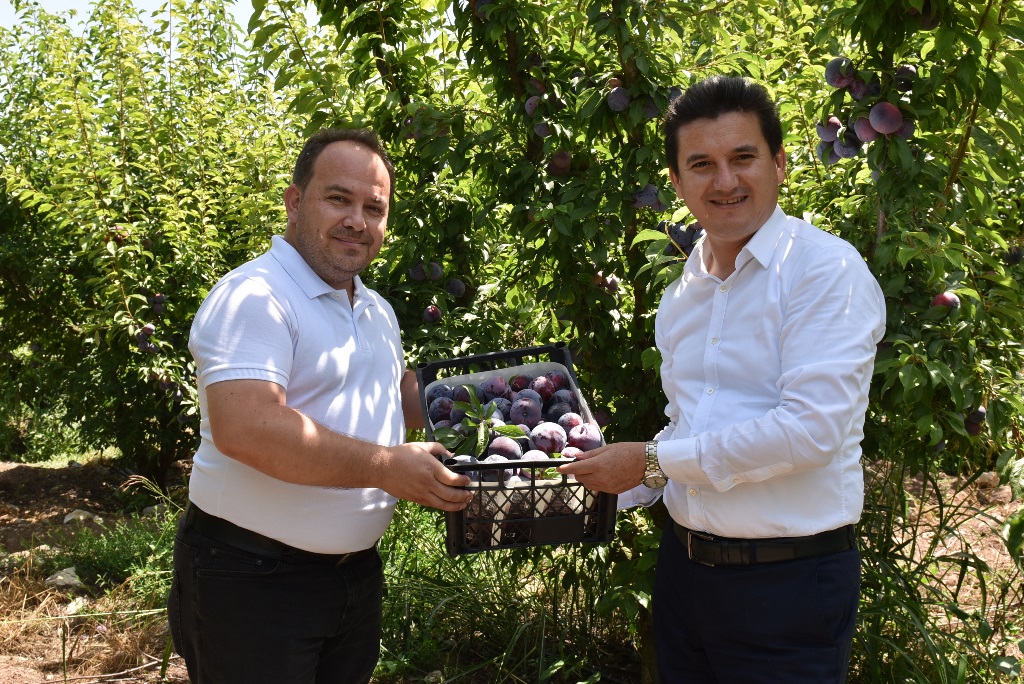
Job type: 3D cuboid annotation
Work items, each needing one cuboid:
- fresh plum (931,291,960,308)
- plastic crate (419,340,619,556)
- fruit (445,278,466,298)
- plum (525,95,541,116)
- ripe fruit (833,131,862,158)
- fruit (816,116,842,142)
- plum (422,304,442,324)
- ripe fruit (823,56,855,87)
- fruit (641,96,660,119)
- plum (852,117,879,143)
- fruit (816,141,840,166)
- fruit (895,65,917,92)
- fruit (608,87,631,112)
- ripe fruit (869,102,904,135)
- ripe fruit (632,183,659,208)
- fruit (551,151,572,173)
[{"bbox_3d":[0.804,-0.068,1.900,0.054,0.053,0.054,0,8,0],"label":"fresh plum"},{"bbox_3d":[0.000,0.172,1.730,0.264,0.165,0.354,-4,27,-10],"label":"plastic crate"},{"bbox_3d":[-0.153,-0.148,2.780,0.053,0.052,0.053,0,8,0],"label":"fruit"},{"bbox_3d":[0.056,-0.590,2.570,0.053,0.053,0.053,0,3,0],"label":"plum"},{"bbox_3d":[0.619,-0.362,1.890,0.051,0.050,0.051,0,8,0],"label":"ripe fruit"},{"bbox_3d":[0.645,-0.431,2.080,0.053,0.053,0.053,0,3,0],"label":"fruit"},{"bbox_3d":[-0.219,-0.077,2.820,0.052,0.051,0.052,0,8,0],"label":"plum"},{"bbox_3d":[0.633,-0.522,1.980,0.058,0.058,0.058,0,3,0],"label":"ripe fruit"},{"bbox_3d":[0.327,-0.554,2.420,0.055,0.055,0.055,0,3,0],"label":"fruit"},{"bbox_3d":[0.709,-0.425,2.050,0.053,0.053,0.053,0,3,0],"label":"plum"},{"bbox_3d":[0.657,-0.394,2.120,0.053,0.053,0.053,0,3,0],"label":"fruit"},{"bbox_3d":[0.761,-0.509,1.980,0.049,0.049,0.049,0,8,0],"label":"fruit"},{"bbox_3d":[0.245,-0.556,2.350,0.054,0.053,0.054,0,8,0],"label":"fruit"},{"bbox_3d":[0.705,-0.421,1.930,0.061,0.061,0.061,0,3,0],"label":"ripe fruit"},{"bbox_3d":[0.294,-0.321,2.250,0.054,0.053,0.054,0,8,0],"label":"ripe fruit"},{"bbox_3d":[0.123,-0.449,2.550,0.053,0.053,0.053,0,3,0],"label":"fruit"}]

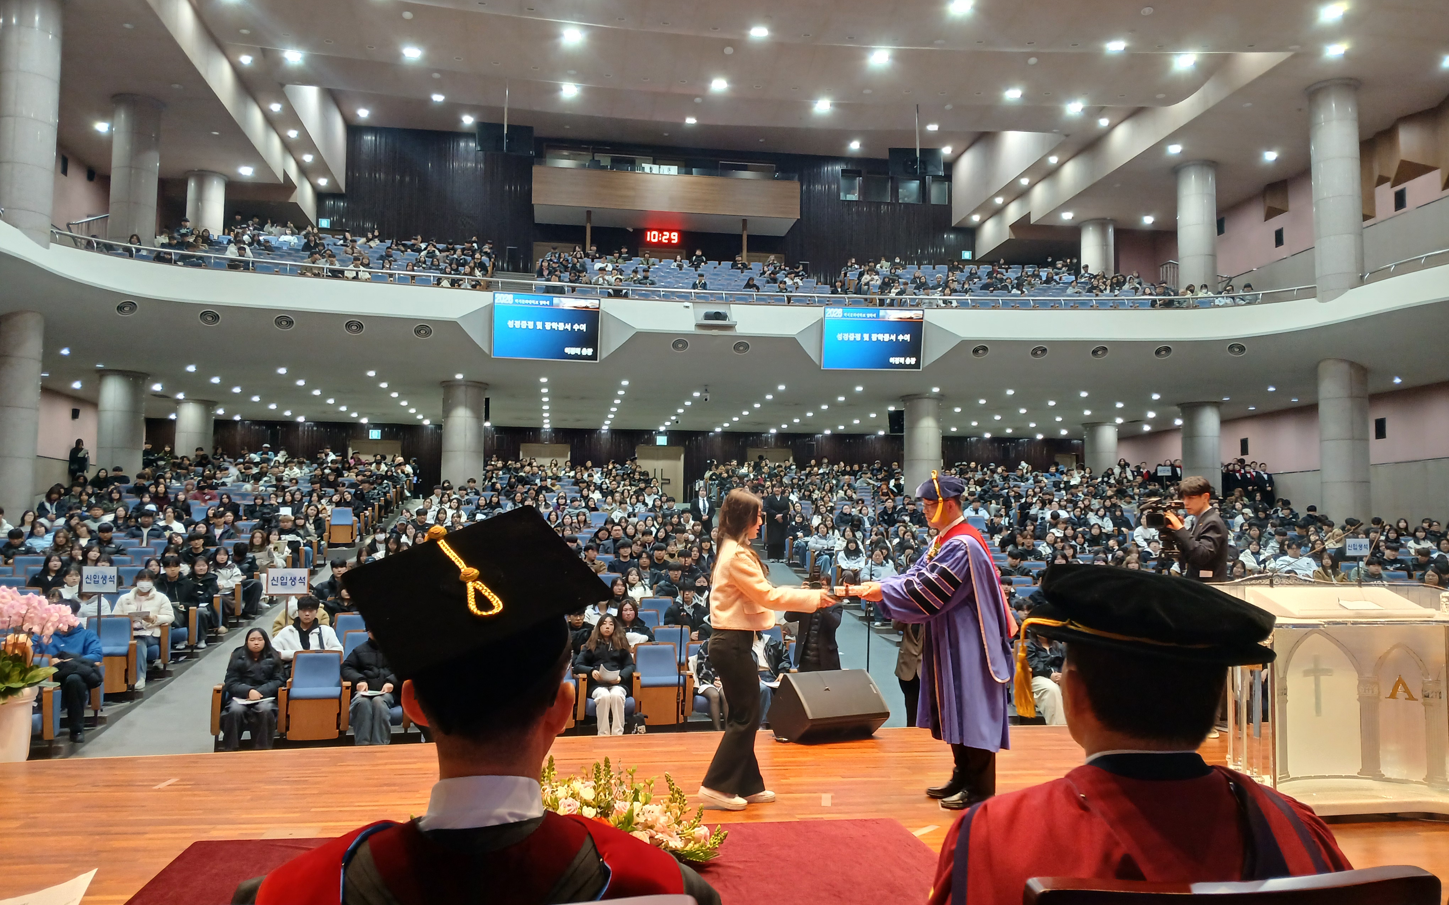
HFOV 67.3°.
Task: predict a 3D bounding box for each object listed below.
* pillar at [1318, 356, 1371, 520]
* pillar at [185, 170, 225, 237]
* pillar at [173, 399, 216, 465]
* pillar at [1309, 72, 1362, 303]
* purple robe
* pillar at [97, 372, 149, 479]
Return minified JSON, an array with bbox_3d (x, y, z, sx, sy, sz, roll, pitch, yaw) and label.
[{"bbox_3d":[14.447,0.202,25.313,1.030,4.600,1.030,1,-4,-9],"label":"pillar"},{"bbox_3d":[-15.013,-6.655,31.473,1.050,2.620,1.050,1,-4,-9],"label":"pillar"},{"bbox_3d":[-15.089,-0.161,31.008,1.050,2.600,1.050,1,-4,-9],"label":"pillar"},{"bbox_3d":[14.498,-6.159,25.746,1.100,5.450,1.100,1,-4,-9],"label":"pillar"},{"bbox_3d":[1.185,0.965,5.859,0.710,1.180,0.580,1,-4,-10],"label":"purple robe"},{"bbox_3d":[-14.247,-0.176,25.615,1.050,3.380,1.050,1,-4,-9],"label":"pillar"}]

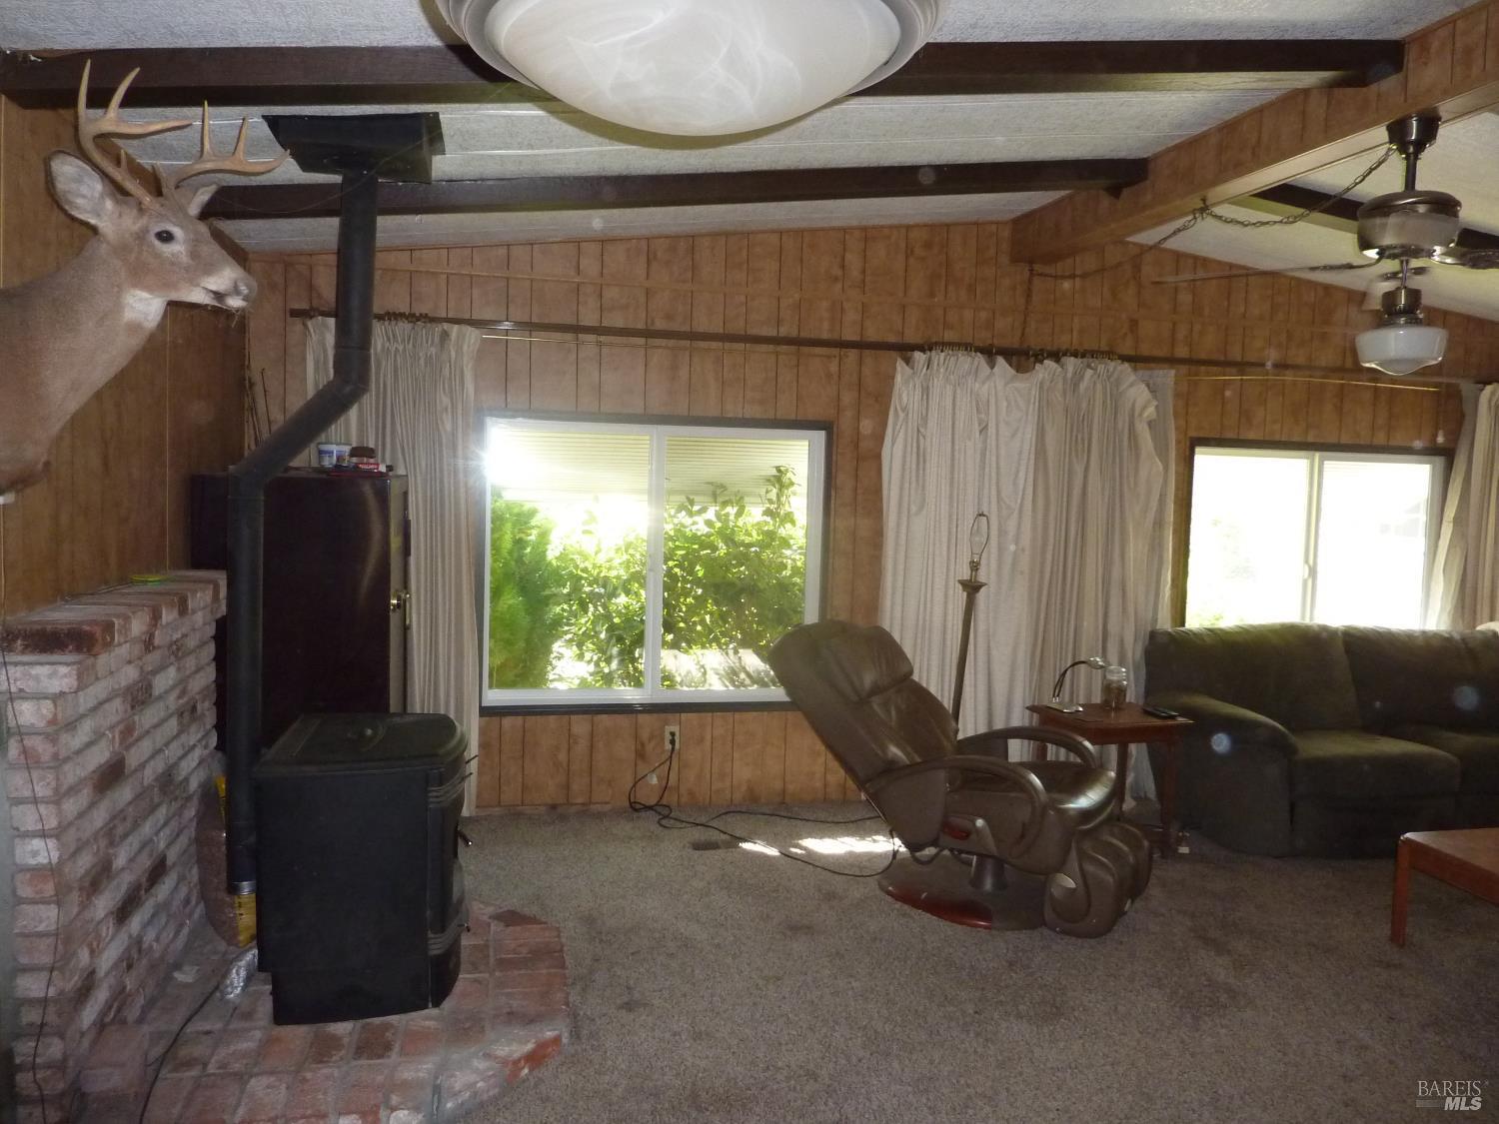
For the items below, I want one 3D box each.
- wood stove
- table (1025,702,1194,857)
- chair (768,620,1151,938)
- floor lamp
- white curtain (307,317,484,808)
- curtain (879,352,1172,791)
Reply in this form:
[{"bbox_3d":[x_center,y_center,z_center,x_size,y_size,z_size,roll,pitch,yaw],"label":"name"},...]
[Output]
[{"bbox_3d":[-1.073,0.836,3.106,0.530,0.680,0.640,1,3,-15],"label":"wood stove"},{"bbox_3d":[1.533,0.942,4.622,0.535,0.570,0.470,1,3,-14],"label":"table"},{"bbox_3d":[0.797,0.750,4.017,1.310,0.985,0.700,4,4,27],"label":"chair"},{"bbox_3d":[0.959,0.487,4.816,0.260,1.423,0.260,5,3,-14],"label":"floor lamp"},{"bbox_3d":[-1.509,0.049,4.588,0.690,2.090,0.140,1,3,-14],"label":"white curtain"},{"bbox_3d":[1.331,0.114,5.220,1.440,2.110,0.200,1,3,-14],"label":"curtain"}]

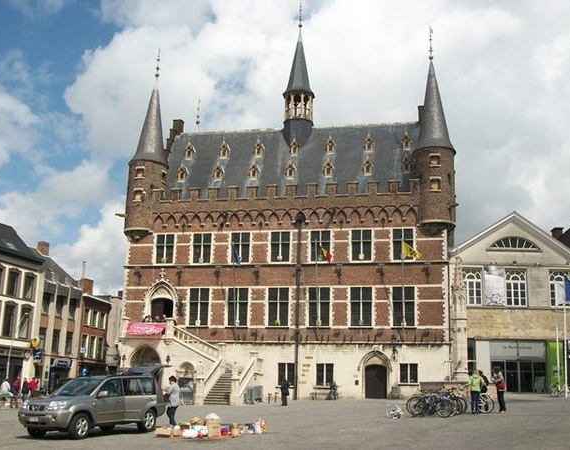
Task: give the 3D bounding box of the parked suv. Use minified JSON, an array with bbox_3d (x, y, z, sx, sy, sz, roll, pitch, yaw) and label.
[{"bbox_3d":[-5.352,5.081,19.792,1.780,1.720,4.500,-7,-14,29],"label":"parked suv"}]

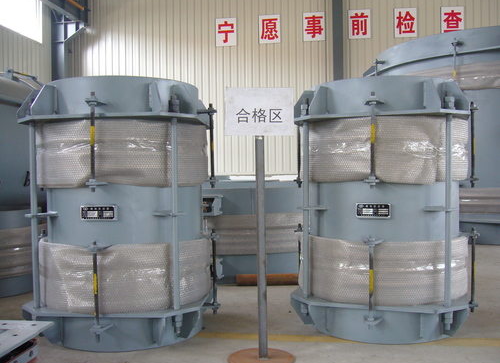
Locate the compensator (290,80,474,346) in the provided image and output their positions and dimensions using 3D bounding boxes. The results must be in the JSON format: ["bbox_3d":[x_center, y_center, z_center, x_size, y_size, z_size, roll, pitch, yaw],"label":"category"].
[{"bbox_3d":[0.727,0.133,2.888,0.944,1.287,0.944,0,1,19],"label":"compensator"}]

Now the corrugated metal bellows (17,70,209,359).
[{"bbox_3d":[-0.667,0.148,2.825,0.944,1.287,0.944,0,1,4],"label":"corrugated metal bellows"}]

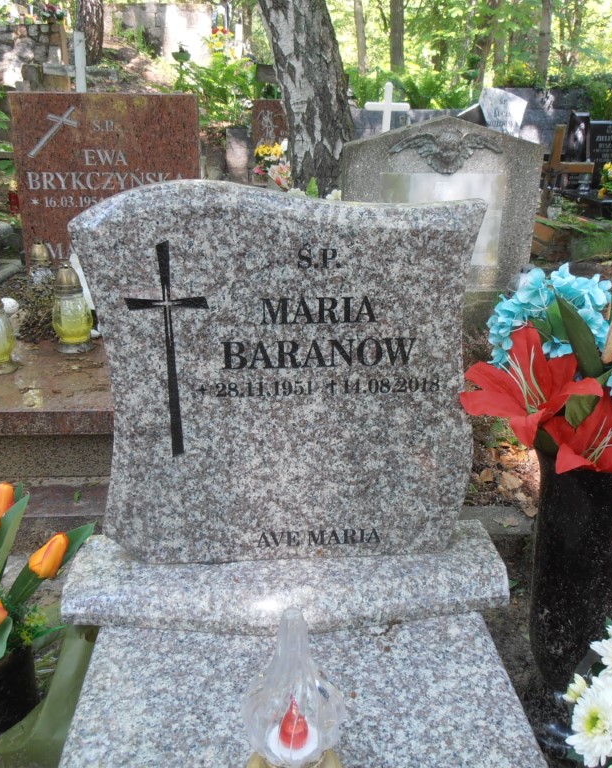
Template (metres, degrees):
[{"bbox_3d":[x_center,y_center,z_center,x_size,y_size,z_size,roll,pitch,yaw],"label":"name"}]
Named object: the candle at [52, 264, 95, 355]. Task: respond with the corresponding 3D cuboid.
[{"bbox_3d":[-0.643,-0.211,1.955,0.110,0.230,0.110,-1,17,0],"label":"candle"}]

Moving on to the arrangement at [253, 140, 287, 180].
[{"bbox_3d":[-0.250,-1.531,4.864,0.240,0.280,0.220,-1,17,0],"label":"arrangement"}]

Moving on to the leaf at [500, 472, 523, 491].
[{"bbox_3d":[0.471,0.226,1.629,0.055,0.020,0.060,-1,17,0],"label":"leaf"}]

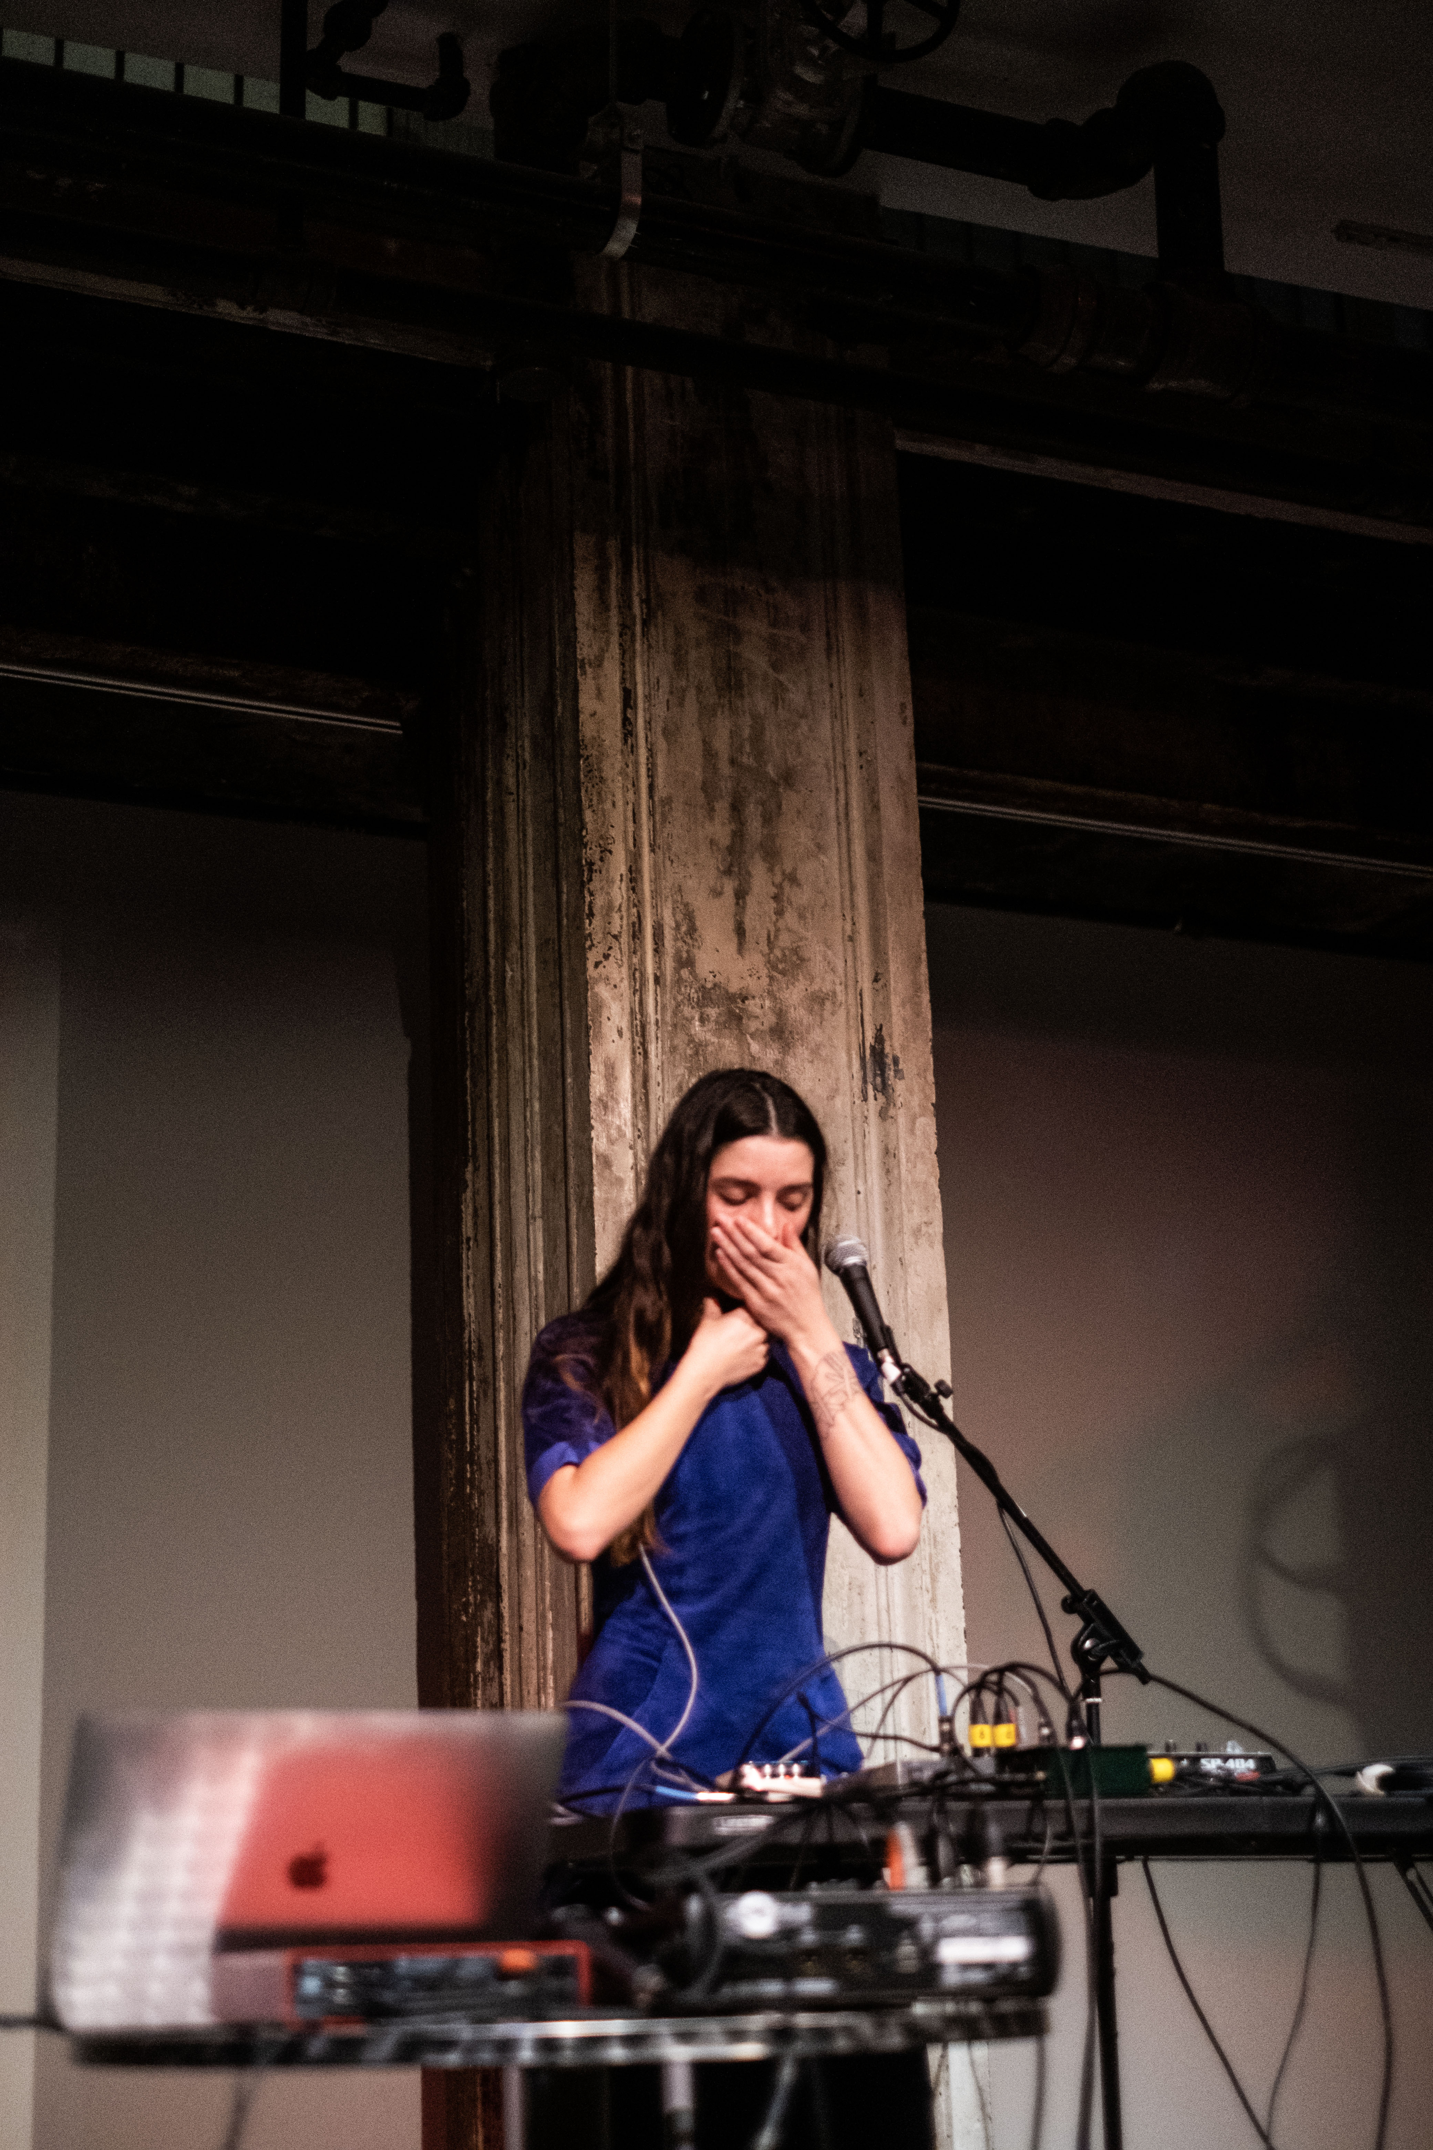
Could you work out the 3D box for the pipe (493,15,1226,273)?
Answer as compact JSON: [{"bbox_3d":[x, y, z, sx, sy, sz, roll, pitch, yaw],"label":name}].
[{"bbox_3d":[0.208,-1.334,4.466,1.075,0.395,0.350,6,-19,-24],"label":"pipe"}]

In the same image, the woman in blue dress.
[{"bbox_3d":[0.019,0.766,3.387,0.460,1.630,0.340,4,-18,-19],"label":"woman in blue dress"}]

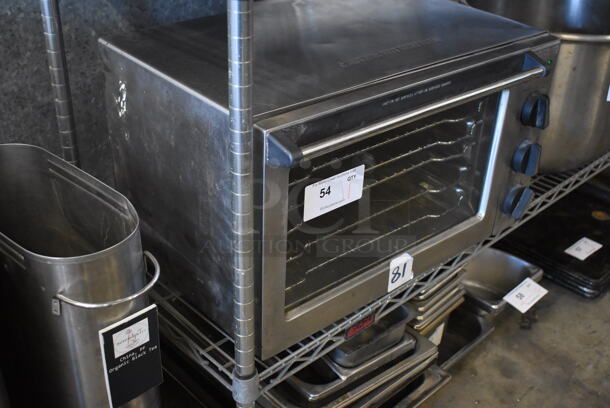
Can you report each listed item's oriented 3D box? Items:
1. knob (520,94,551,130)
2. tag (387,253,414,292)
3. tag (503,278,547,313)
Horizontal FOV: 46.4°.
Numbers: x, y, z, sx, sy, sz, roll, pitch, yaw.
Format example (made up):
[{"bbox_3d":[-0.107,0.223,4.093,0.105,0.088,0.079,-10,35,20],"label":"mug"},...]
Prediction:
[{"bbox_3d":[0.365,-0.144,1.120,0.055,0.055,0.026,-21,37,-35],"label":"knob"},{"bbox_3d":[0.149,0.103,1.089,0.052,0.060,0.004,-22,38,-35],"label":"tag"},{"bbox_3d":[0.460,0.189,1.486,0.102,0.002,0.051,-28,52,-37],"label":"tag"}]

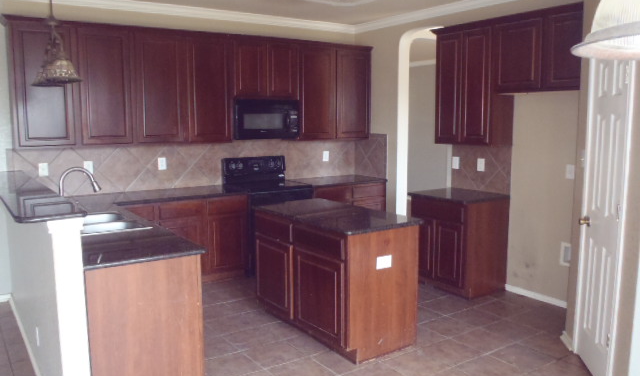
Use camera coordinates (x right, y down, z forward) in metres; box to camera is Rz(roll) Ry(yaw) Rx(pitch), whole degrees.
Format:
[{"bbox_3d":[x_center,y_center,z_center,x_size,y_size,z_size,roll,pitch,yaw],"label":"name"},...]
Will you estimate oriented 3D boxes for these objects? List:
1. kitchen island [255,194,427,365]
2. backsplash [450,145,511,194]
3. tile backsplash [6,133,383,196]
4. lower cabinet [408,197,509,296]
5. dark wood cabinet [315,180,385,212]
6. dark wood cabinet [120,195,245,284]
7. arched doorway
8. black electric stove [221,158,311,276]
[{"bbox_3d":[0.088,0.656,4.051,0.626,0.900,1.277,-5,9,-34],"label":"kitchen island"},{"bbox_3d":[1.579,-0.198,5.122,0.025,0.476,0.719,-5,9,-34],"label":"backsplash"},{"bbox_3d":[-0.975,-0.244,5.433,3.888,0.526,0.630,-5,9,-34],"label":"tile backsplash"},{"bbox_3d":[1.336,0.522,5.032,0.607,0.900,0.699,-5,9,-34],"label":"lower cabinet"},{"bbox_3d":[0.192,0.376,6.298,1.069,0.890,0.624,-5,9,-34],"label":"dark wood cabinet"},{"bbox_3d":[-1.438,0.527,5.201,1.286,0.890,0.624,-5,9,-34],"label":"dark wood cabinet"},{"bbox_3d":[1.194,-0.429,5.792,0.150,2.600,0.780,-5,9,-34],"label":"arched doorway"},{"bbox_3d":[-0.565,0.287,5.733,0.778,1.220,0.644,-5,9,-34],"label":"black electric stove"}]

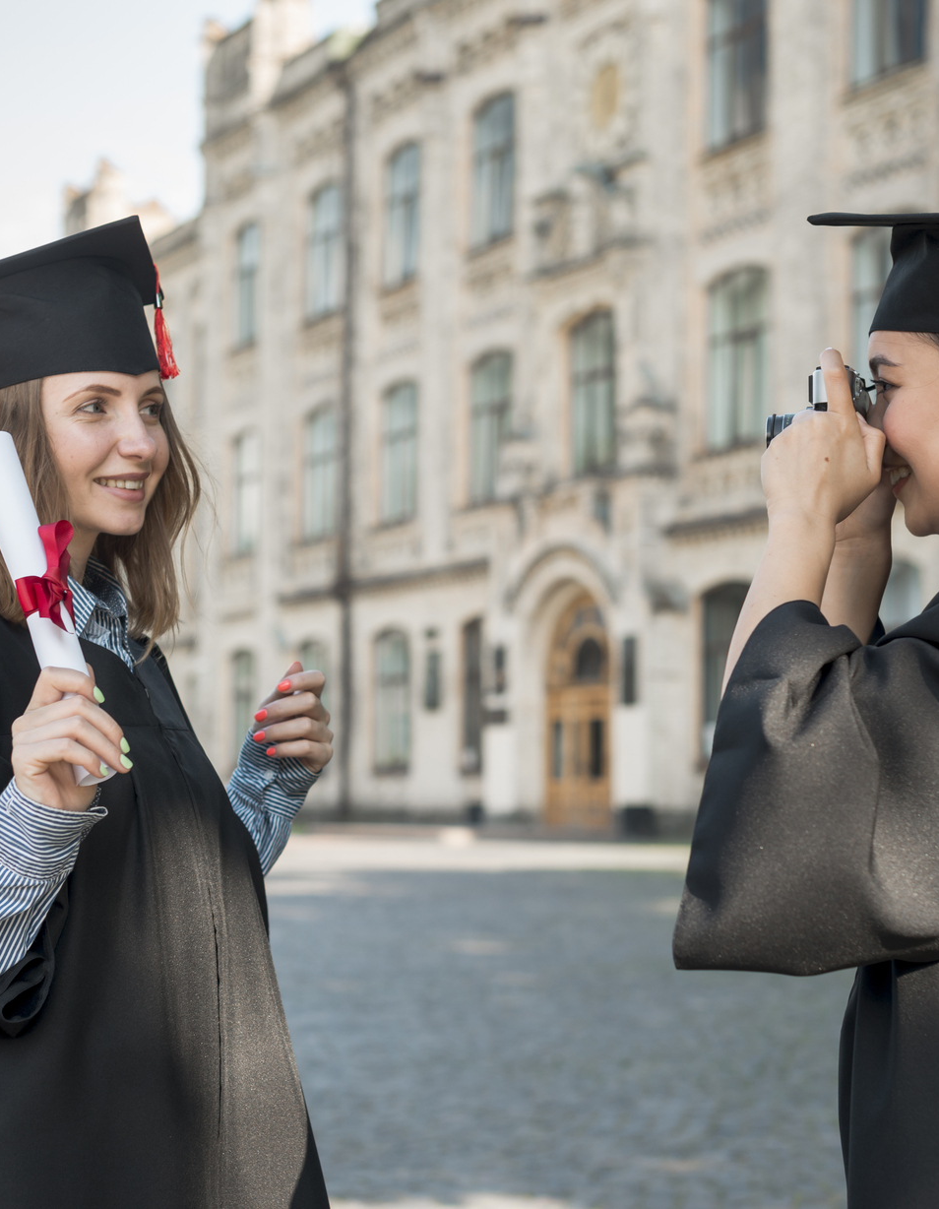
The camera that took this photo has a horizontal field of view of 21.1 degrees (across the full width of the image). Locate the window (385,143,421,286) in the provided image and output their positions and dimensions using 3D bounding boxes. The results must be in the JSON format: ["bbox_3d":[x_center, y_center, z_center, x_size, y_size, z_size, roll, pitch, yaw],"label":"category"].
[{"bbox_3d":[-1.343,-8.197,52.421,0.300,2.913,1.891,3,-5,-27],"label":"window"}]

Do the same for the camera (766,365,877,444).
[{"bbox_3d":[0.268,-0.138,1.920,0.082,0.088,0.135,-1,-5,20],"label":"camera"}]

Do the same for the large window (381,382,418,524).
[{"bbox_3d":[-1.365,-3.023,49.535,0.200,2.720,1.700,2,-5,-26],"label":"large window"}]

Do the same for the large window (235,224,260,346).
[{"bbox_3d":[-5.040,-7.311,57.261,0.200,2.720,1.700,2,-5,-26],"label":"large window"}]

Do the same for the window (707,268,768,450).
[{"bbox_3d":[4.114,-3.789,38.600,0.200,2.720,1.700,2,-5,-26],"label":"window"}]

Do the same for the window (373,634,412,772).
[{"bbox_3d":[-1.531,1.974,51.755,0.300,2.877,1.962,3,-5,-27],"label":"window"}]

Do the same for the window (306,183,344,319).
[{"bbox_3d":[-3.057,-7.510,53.298,0.200,2.720,1.700,2,-5,-26],"label":"window"}]

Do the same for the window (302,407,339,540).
[{"bbox_3d":[-3.265,-2.944,55.721,0.300,2.886,2.063,3,-5,-27],"label":"window"}]

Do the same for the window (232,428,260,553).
[{"bbox_3d":[-5.037,-2.559,56.868,0.200,2.720,1.700,2,-5,-26],"label":"window"}]

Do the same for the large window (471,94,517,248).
[{"bbox_3d":[0.519,-8.474,48.730,0.300,2.862,1.923,3,-5,-27],"label":"large window"}]

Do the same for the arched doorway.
[{"bbox_3d":[1.958,1.879,44.796,0.500,4.247,2.479,3,-5,-27],"label":"arched doorway"}]

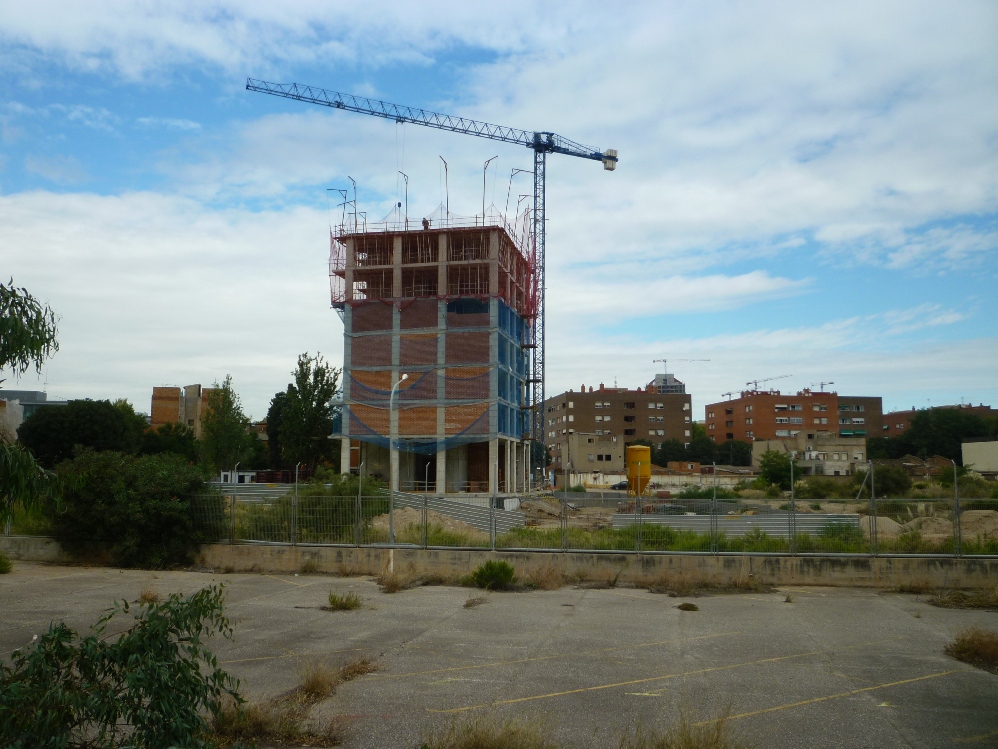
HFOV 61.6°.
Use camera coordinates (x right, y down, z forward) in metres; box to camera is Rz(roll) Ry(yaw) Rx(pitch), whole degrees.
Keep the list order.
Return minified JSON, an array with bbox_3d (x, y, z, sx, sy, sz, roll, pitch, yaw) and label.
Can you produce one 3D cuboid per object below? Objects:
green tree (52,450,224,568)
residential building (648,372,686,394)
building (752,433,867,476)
[{"bbox_3d":[-14.060,5.124,32.322,6.500,4.360,5.000,1,-7,-11],"label":"green tree"},{"bbox_3d":[134.198,40.769,669.829,30.000,83.730,28.000,-1,-7,6],"label":"residential building"},{"bbox_3d":[61.400,17.400,167.010,15.400,10.900,15.000,1,-7,-10],"label":"building"}]

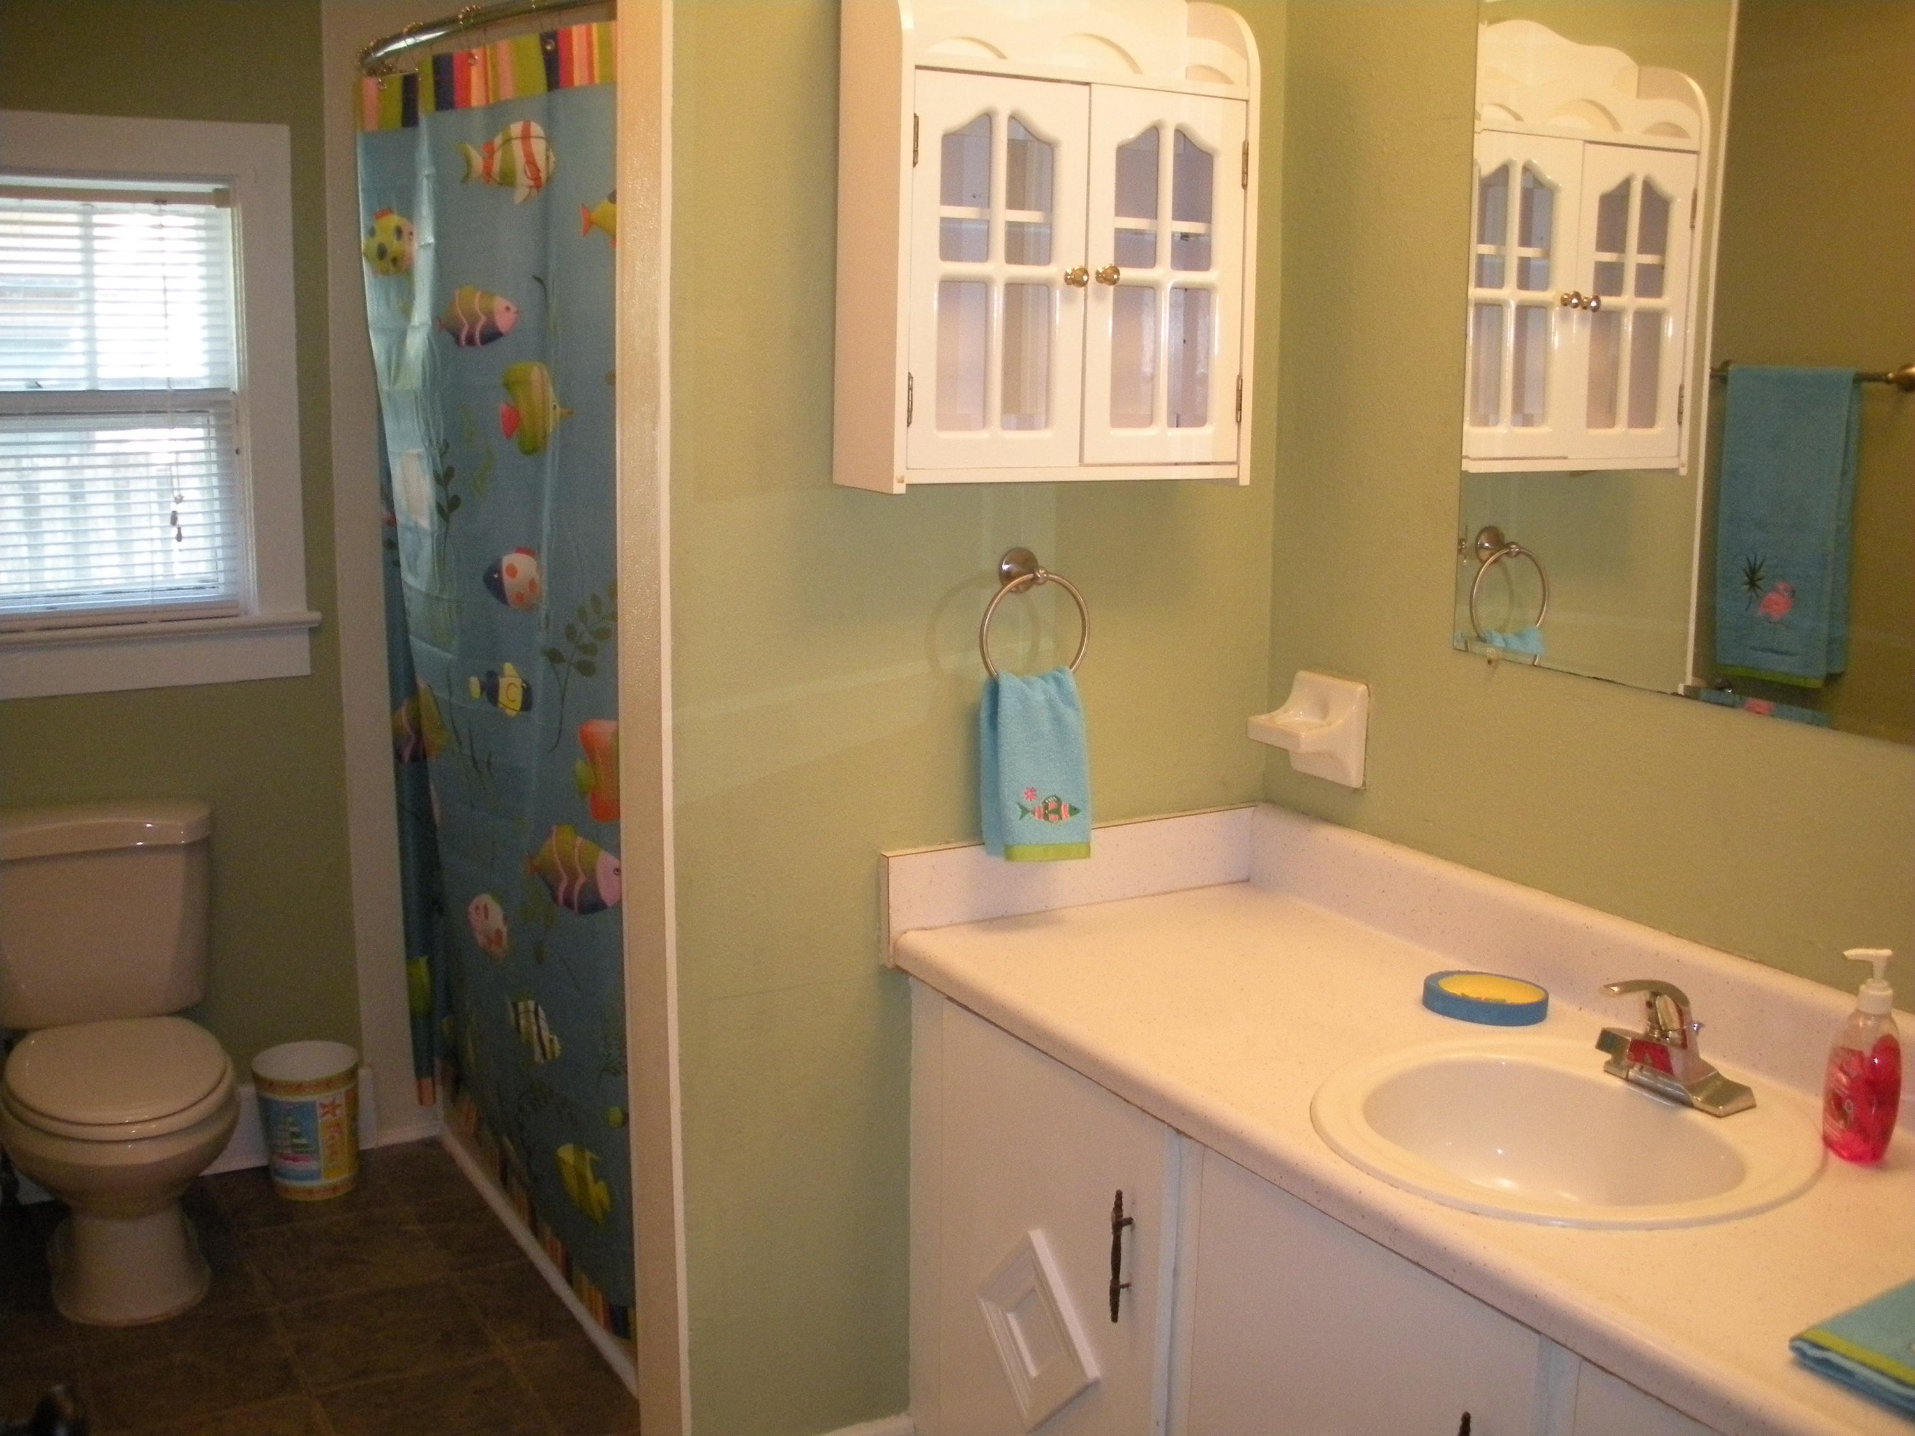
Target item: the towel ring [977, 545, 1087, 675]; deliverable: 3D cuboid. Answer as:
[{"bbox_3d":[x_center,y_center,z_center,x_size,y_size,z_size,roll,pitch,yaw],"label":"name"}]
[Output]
[{"bbox_3d":[0.085,-0.116,2.344,0.155,0.175,0.062,-5,12,-29],"label":"towel ring"}]

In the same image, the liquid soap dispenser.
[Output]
[{"bbox_3d":[0.795,0.294,1.695,0.060,0.188,0.072,-1,11,-10],"label":"liquid soap dispenser"}]

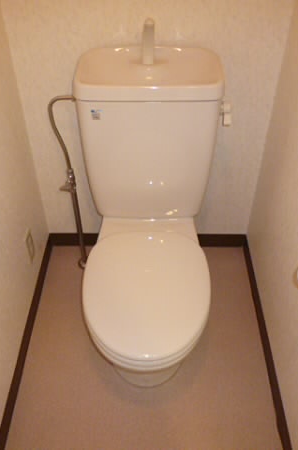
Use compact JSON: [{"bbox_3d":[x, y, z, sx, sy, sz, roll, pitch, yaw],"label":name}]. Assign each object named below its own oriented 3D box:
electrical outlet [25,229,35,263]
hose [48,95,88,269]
[{"bbox_3d":[-0.424,0.078,1.507,0.010,0.120,0.070,1,44,0],"label":"electrical outlet"},{"bbox_3d":[-0.267,-0.108,1.510,0.090,0.780,0.050,1,44,0],"label":"hose"}]

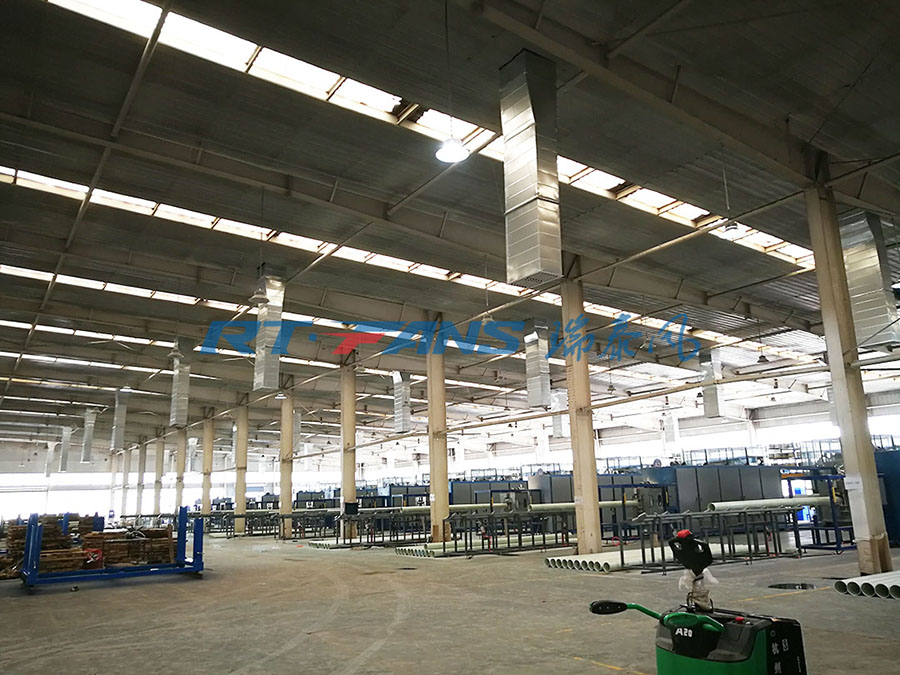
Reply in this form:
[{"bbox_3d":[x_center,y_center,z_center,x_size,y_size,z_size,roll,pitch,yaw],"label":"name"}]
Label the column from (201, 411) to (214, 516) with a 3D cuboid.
[{"bbox_3d":[-18.065,10.151,52.314,0.600,8.300,0.400,7,-16,-34],"label":"column"}]

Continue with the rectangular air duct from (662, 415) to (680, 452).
[{"bbox_3d":[15.830,6.375,50.318,0.650,2.500,0.800,7,-16,-34],"label":"rectangular air duct"}]

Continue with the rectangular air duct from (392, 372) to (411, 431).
[{"bbox_3d":[-2.520,3.389,37.357,0.576,3.312,0.880,7,-16,-34],"label":"rectangular air duct"}]

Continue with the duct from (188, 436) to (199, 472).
[{"bbox_3d":[-26.390,12.102,72.314,0.750,3.600,0.800,7,-16,-34],"label":"duct"}]

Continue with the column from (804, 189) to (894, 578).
[{"bbox_3d":[7.975,0.586,14.153,0.624,7.840,0.280,7,-16,-34],"label":"column"}]

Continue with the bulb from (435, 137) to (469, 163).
[{"bbox_3d":[0.030,-2.696,9.864,0.480,0.288,0.480,-2,-13,0],"label":"bulb"}]

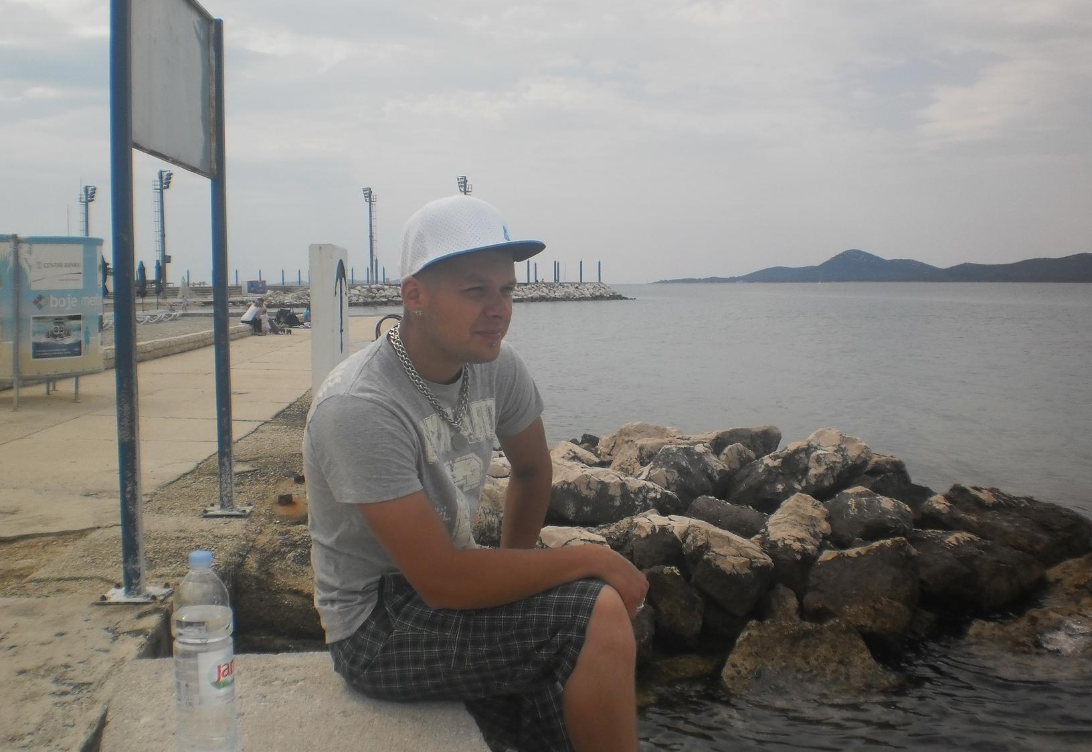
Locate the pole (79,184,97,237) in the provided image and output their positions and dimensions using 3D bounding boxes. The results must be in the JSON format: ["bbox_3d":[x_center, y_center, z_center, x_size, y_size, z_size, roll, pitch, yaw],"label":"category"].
[{"bbox_3d":[-61.186,-18.064,151.495,2.000,14.704,1.300,-4,6,-38],"label":"pole"}]

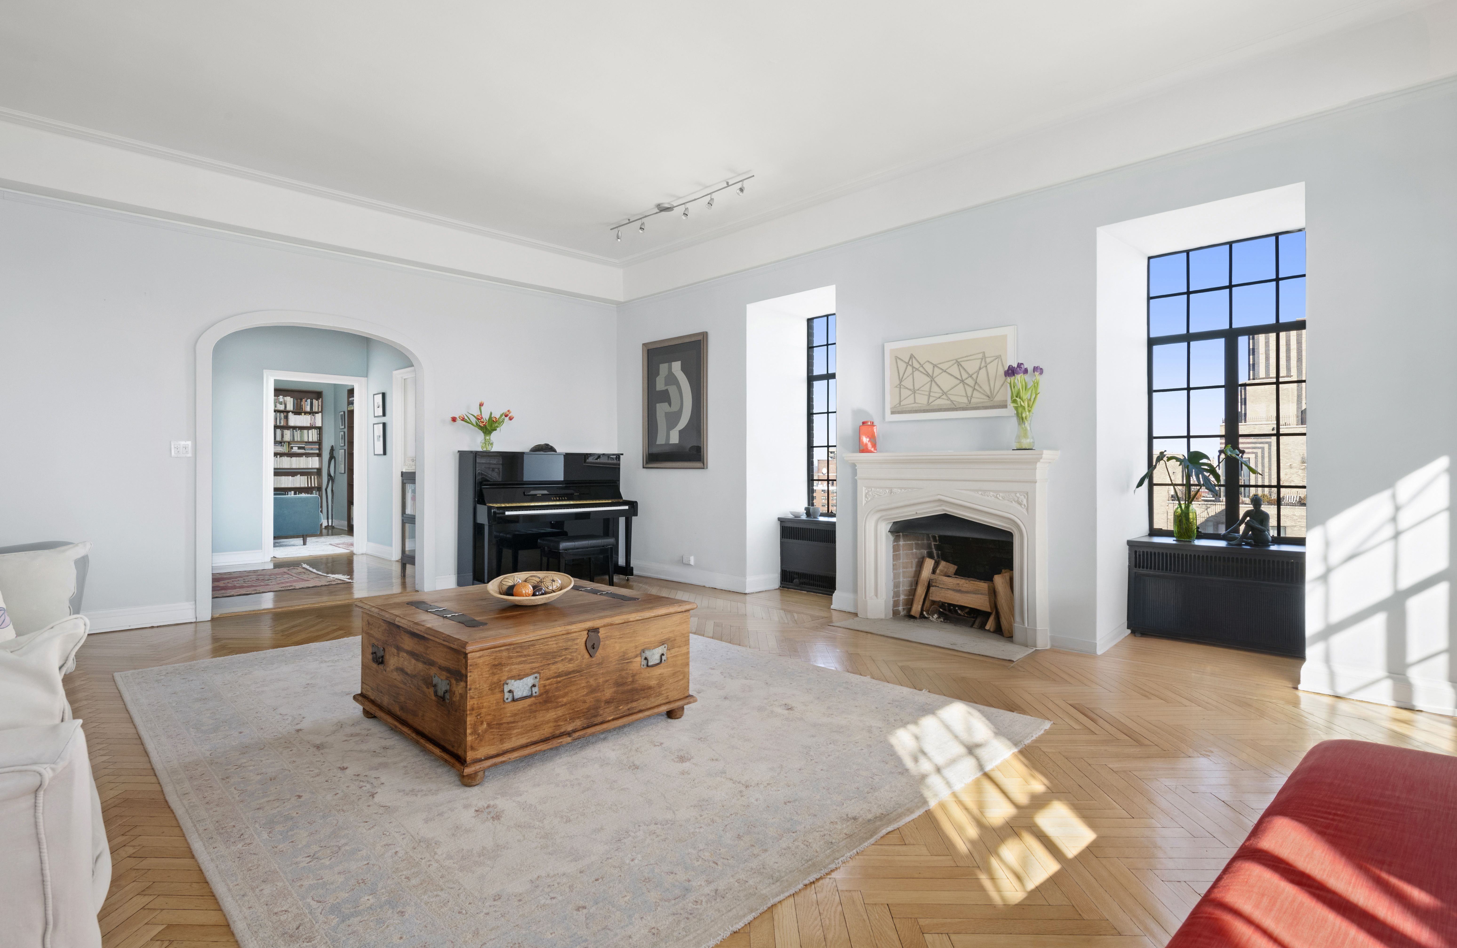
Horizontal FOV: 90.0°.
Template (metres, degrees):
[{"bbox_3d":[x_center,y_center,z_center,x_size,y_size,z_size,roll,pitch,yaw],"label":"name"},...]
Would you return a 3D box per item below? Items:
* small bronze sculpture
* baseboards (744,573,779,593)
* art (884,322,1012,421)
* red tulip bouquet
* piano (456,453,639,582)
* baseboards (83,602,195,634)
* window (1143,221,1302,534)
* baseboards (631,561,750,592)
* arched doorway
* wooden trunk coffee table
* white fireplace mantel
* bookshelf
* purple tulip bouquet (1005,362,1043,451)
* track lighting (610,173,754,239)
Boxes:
[{"bbox_3d":[3.088,0.280,4.339,0.172,0.305,0.249,0,0,-45],"label":"small bronze sculpture"},{"bbox_3d":[0.290,0.953,6.353,0.430,0.133,0.025,0,1,-45],"label":"baseboards"},{"bbox_3d":[1.467,-0.653,4.914,0.038,0.563,0.958,0,0,-45],"label":"art"},{"bbox_3d":[-2.102,-0.400,6.243,0.480,0.410,0.400,0,1,-45],"label":"red tulip bouquet"},{"bbox_3d":[-1.575,0.409,6.583,1.520,1.205,0.590,0,1,-45],"label":"piano"},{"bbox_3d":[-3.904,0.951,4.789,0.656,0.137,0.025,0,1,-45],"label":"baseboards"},{"bbox_3d":[3.124,-0.514,4.521,0.075,1.849,0.941,0,0,-45],"label":"window"},{"bbox_3d":[-0.451,0.947,6.825,0.025,0.133,1.735,0,1,-45],"label":"baseboards"},{"bbox_3d":[-3.197,-0.104,5.759,1.678,2.282,0.215,0,0,-45],"label":"arched doorway"},{"bbox_3d":[-0.855,0.791,3.089,1.030,0.477,1.030,0,1,-45],"label":"wooden trunk coffee table"},{"bbox_3d":[1.417,0.453,4.844,0.215,1.187,1.454,0,0,-45],"label":"white fireplace mantel"},{"bbox_3d":[-7.455,-0.203,12.358,0.941,2.392,0.322,0,0,-45],"label":"bookshelf"},{"bbox_3d":[1.796,-0.410,4.434,0.215,0.532,0.237,0,0,-45],"label":"purple tulip bouquet"},{"bbox_3d":[-0.407,-2.062,5.708,0.145,0.183,1.656,0,0,-45],"label":"track lighting"}]

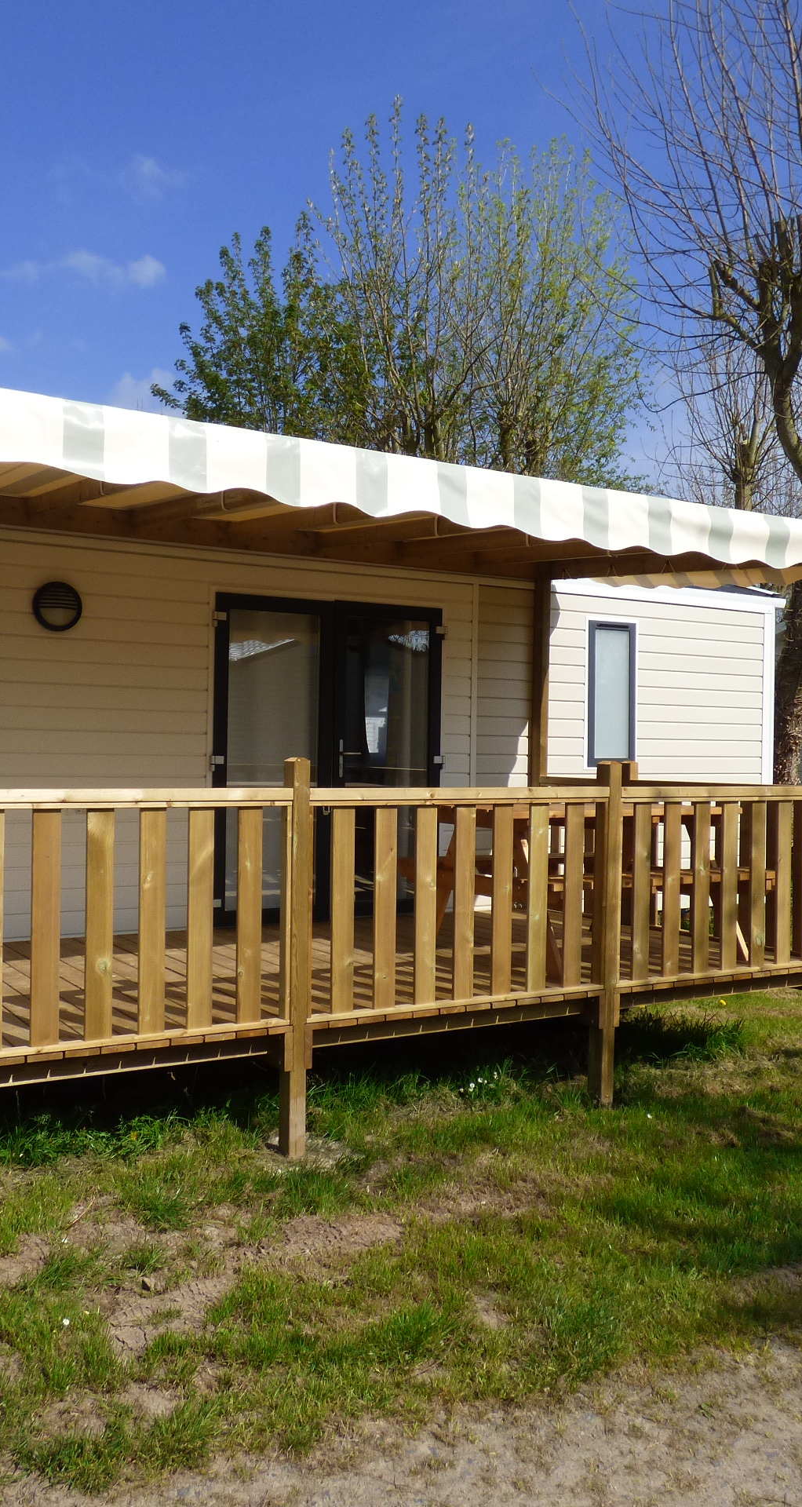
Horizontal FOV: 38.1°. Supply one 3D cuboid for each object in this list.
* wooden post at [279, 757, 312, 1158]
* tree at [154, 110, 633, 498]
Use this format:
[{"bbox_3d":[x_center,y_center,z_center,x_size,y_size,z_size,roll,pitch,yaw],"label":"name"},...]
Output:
[{"bbox_3d":[-0.407,0.783,4.475,0.070,1.523,0.070,1,-1,-30],"label":"wooden post"},{"bbox_3d":[0.000,-4.000,17.000,6.900,10.900,6.600,1,-1,0],"label":"tree"}]

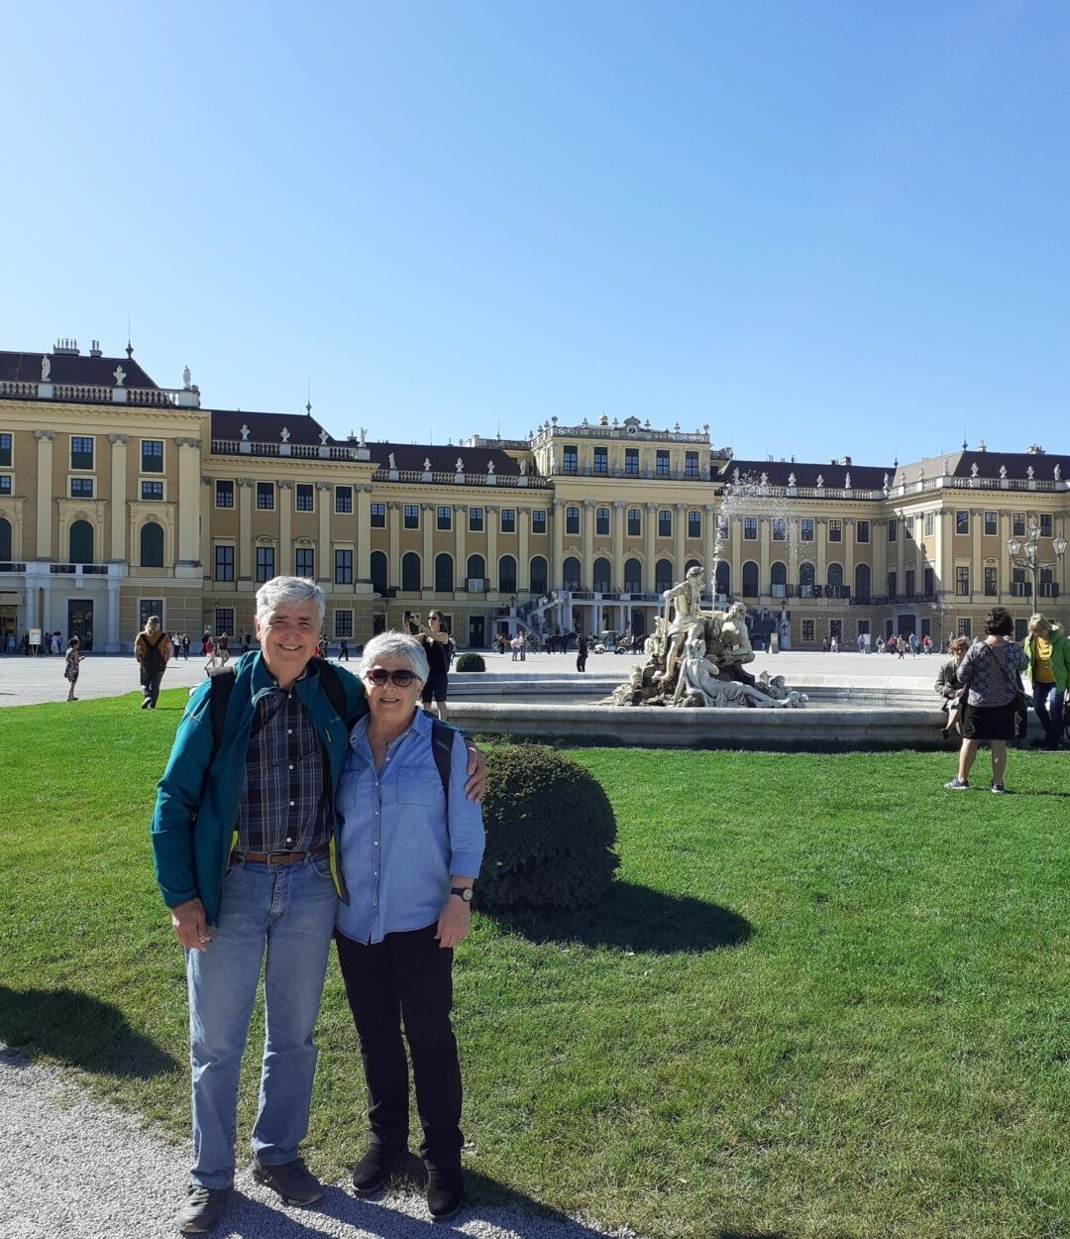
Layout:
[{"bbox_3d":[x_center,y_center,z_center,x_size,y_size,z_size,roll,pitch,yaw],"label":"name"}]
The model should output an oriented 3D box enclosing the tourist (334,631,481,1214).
[{"bbox_3d":[-0.362,0.820,3.100,0.480,1.580,0.340,0,-1,13],"label":"tourist"}]

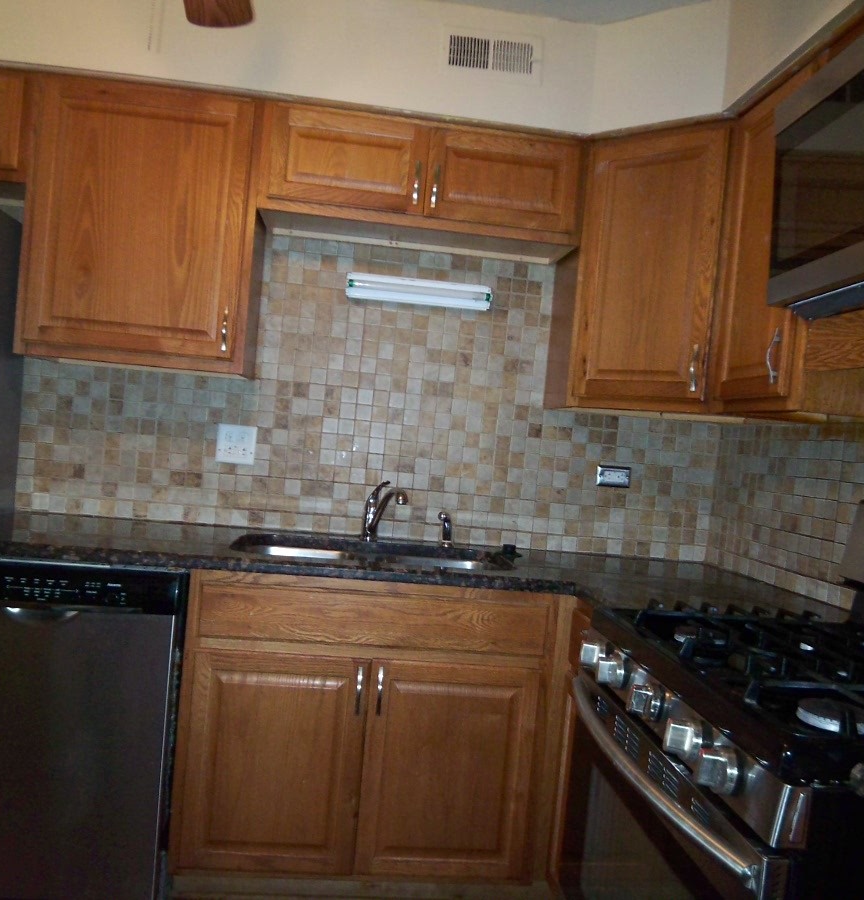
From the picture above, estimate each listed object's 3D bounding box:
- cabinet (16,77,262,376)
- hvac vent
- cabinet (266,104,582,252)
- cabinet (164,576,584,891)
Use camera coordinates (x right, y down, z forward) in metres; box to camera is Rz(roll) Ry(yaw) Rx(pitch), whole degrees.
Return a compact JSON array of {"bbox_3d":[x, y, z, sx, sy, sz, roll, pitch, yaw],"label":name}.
[{"bbox_3d":[-0.808,-0.618,2.307,0.609,0.768,0.331,5,1,-7],"label":"cabinet"},{"bbox_3d":[0.175,-1.113,2.248,0.275,0.130,0.020,5,1,-7],"label":"hvac vent"},{"bbox_3d":[-0.030,-0.787,2.389,0.924,0.303,0.331,5,1,-7],"label":"cabinet"},{"bbox_3d":[-0.176,0.691,2.267,0.937,0.754,0.631,5,1,-7],"label":"cabinet"}]

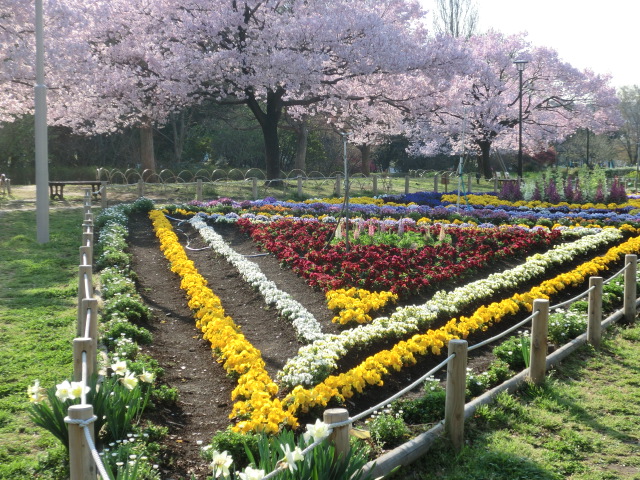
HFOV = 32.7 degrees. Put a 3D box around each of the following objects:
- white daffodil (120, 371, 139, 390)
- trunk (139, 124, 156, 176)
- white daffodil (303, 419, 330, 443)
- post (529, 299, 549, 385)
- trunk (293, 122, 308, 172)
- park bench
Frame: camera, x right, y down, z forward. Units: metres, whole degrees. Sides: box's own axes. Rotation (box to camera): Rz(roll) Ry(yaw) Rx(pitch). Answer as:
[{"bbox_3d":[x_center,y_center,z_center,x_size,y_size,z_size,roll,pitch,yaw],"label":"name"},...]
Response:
[{"bbox_3d":[-0.926,0.688,5.300,0.075,0.088,0.088,6,8,45],"label":"white daffodil"},{"bbox_3d":[-6.642,-3.408,42.000,0.550,2.100,0.550,0,5,0],"label":"trunk"},{"bbox_3d":[-0.013,0.733,4.200,0.105,0.092,0.070,-1,6,-9],"label":"white daffodil"},{"bbox_3d":[1.391,0.651,6.930,0.100,0.540,0.100,0,5,0],"label":"post"},{"bbox_3d":[-0.822,-3.901,46.000,0.520,2.150,0.500,0,5,0],"label":"trunk"},{"bbox_3d":[-5.674,-1.144,25.574,1.420,0.450,0.450,-2,6,-22],"label":"park bench"}]

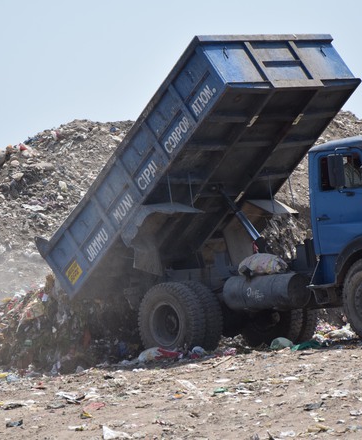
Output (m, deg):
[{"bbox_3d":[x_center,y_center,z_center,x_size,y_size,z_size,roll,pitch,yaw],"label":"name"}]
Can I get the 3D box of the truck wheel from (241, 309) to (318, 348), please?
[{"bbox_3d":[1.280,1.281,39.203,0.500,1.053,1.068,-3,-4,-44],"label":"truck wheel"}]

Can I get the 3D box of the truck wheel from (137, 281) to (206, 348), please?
[{"bbox_3d":[-0.111,1.361,37.872,0.284,1.053,1.068,-3,-4,-44],"label":"truck wheel"}]

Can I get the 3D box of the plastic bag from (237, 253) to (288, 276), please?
[{"bbox_3d":[1.057,0.570,36.887,0.400,0.300,0.700,-3,-4,-44],"label":"plastic bag"}]

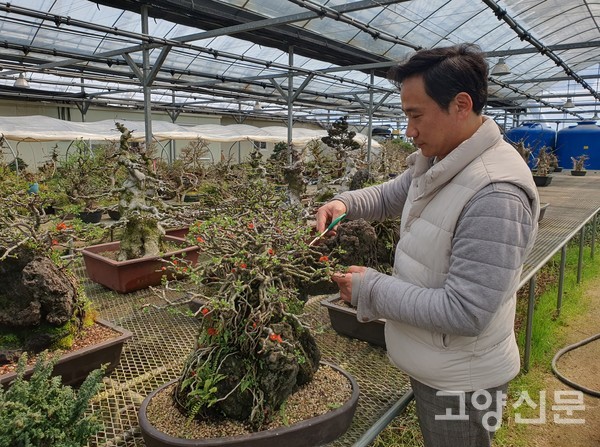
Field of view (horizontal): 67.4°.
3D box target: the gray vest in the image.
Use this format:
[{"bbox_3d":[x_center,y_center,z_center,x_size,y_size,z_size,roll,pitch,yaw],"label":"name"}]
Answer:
[{"bbox_3d":[0.390,0.050,1.150,0.320,0.620,0.460,2,10,5],"label":"gray vest"}]

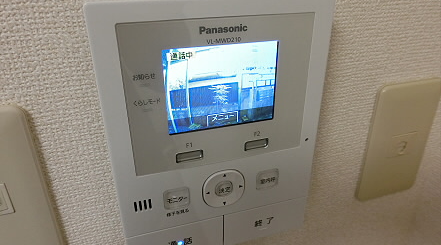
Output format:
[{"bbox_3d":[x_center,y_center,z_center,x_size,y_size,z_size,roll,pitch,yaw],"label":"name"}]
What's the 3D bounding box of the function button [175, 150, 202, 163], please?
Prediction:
[{"bbox_3d":[-0.021,0.023,0.214,0.018,0.008,0.003,-8,26,-15],"label":"function button"}]

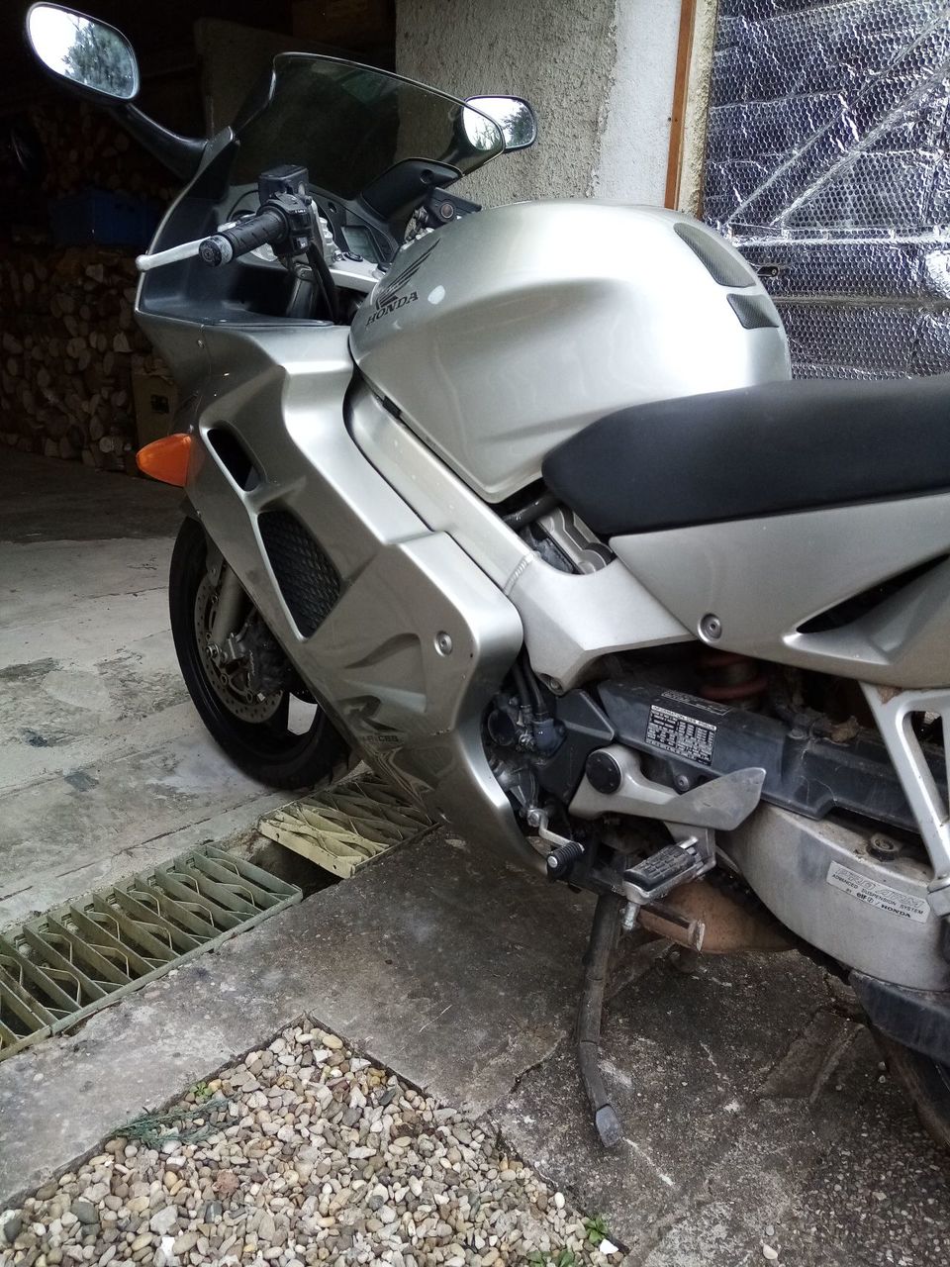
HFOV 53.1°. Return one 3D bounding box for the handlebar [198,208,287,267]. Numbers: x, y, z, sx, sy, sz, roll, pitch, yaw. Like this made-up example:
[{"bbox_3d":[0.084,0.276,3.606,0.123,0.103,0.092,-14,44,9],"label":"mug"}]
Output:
[{"bbox_3d":[-0.260,-0.455,1.087,0.040,0.040,0.150,10,38,22],"label":"handlebar"}]

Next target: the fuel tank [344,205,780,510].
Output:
[{"bbox_3d":[0.121,-0.356,1.179,0.570,0.340,0.360,18,26,38],"label":"fuel tank"}]

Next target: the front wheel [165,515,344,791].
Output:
[{"bbox_3d":[-0.392,0.010,1.798,0.600,0.600,0.125,20,26,41],"label":"front wheel"}]

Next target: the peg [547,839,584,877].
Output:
[{"bbox_3d":[0.108,0.262,1.126,0.027,0.027,0.048,18,26,38],"label":"peg"}]

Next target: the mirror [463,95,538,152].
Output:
[{"bbox_3d":[0.032,-0.860,1.614,0.160,0.085,0.060,-12,24,-32],"label":"mirror"}]

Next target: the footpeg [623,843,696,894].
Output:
[{"bbox_3d":[0.198,0.255,1.006,0.038,0.028,0.082,18,26,38],"label":"footpeg"}]

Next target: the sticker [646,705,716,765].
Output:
[{"bbox_3d":[0.231,0.114,1.068,0.086,0.050,0.003,18,26,38],"label":"sticker"}]

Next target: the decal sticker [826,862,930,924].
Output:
[{"bbox_3d":[0.391,0.251,0.932,0.098,0.027,0.003,18,26,38],"label":"decal sticker"}]

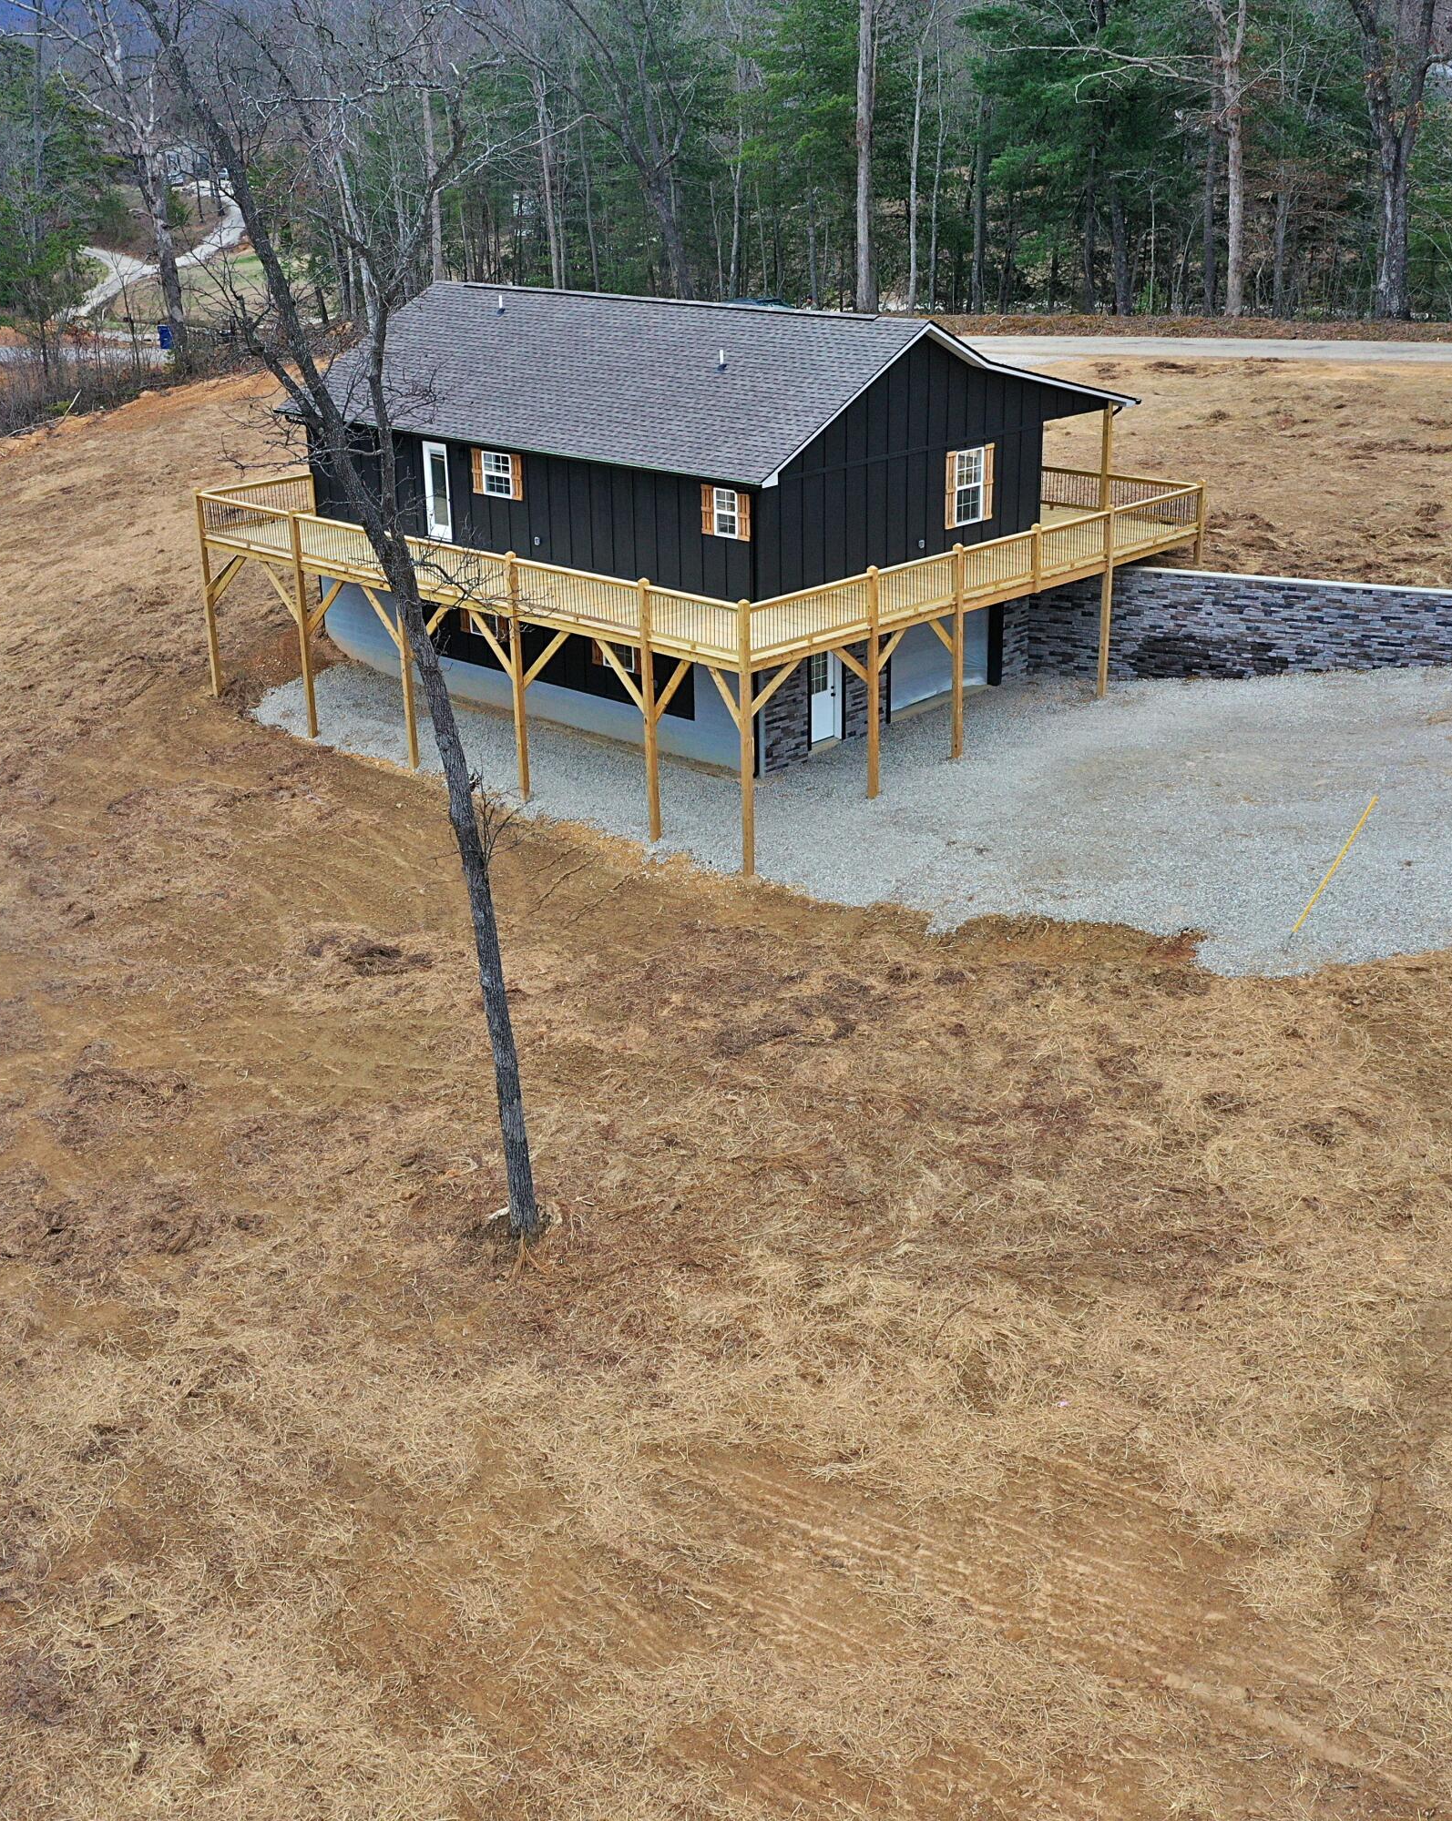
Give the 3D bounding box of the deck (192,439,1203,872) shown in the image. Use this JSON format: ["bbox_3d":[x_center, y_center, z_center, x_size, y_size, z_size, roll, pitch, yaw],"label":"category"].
[{"bbox_3d":[-0.625,-7.010,47.778,16.830,5.005,14.801,19,29,40],"label":"deck"}]

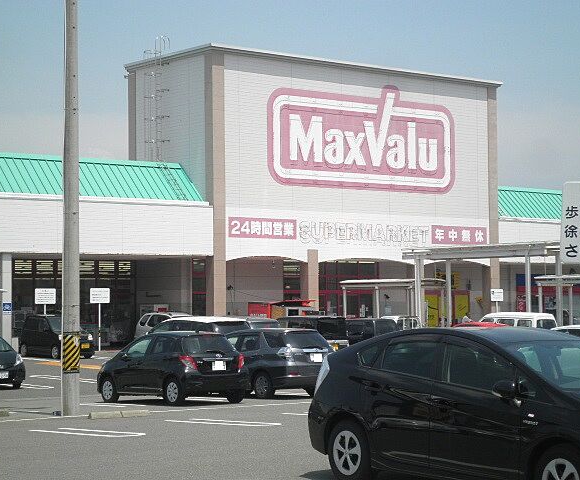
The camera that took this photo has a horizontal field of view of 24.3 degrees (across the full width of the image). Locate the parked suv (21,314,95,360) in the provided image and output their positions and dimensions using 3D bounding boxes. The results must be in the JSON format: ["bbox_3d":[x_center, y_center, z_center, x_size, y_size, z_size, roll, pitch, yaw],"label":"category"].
[{"bbox_3d":[-8.728,3.641,50.982,1.475,1.640,3.395,1,-3,-40],"label":"parked suv"}]

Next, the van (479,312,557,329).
[{"bbox_3d":[8.540,3.710,51.600,1.480,1.880,3.400,2,-4,-38],"label":"van"}]

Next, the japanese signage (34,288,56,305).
[{"bbox_3d":[-9.527,2.215,52.782,0.933,0.637,0.050,1,-3,-39],"label":"japanese signage"}]

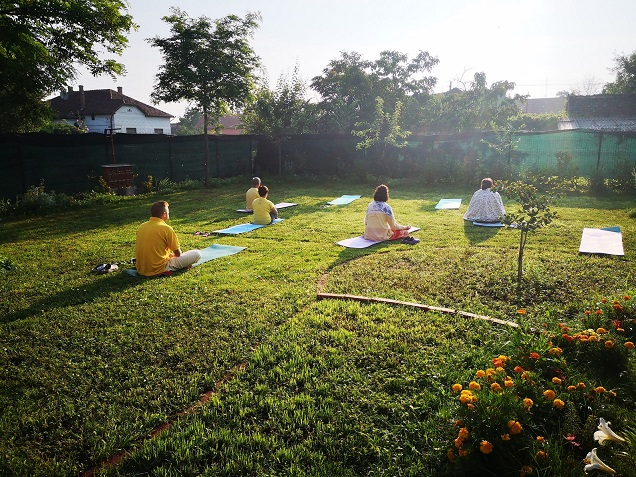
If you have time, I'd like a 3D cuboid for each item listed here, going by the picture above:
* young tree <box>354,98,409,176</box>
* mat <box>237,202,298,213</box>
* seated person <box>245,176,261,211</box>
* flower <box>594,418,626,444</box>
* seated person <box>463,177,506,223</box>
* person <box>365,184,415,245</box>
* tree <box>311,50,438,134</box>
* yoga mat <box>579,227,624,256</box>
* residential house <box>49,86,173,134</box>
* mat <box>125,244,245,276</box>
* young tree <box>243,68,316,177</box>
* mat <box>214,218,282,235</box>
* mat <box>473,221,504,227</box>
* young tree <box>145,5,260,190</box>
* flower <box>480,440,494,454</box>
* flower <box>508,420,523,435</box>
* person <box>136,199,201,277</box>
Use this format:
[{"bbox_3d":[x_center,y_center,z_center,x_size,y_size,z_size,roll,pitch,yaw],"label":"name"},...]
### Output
[{"bbox_3d":[2.390,-3.748,18.626,1.997,3.020,1.997,0,12,0],"label":"young tree"},{"bbox_3d":[-1.228,-0.772,12.407,0.582,0.015,1.680,8,15,38],"label":"mat"},{"bbox_3d":[-1.587,-1.146,12.500,0.680,0.860,0.680,5,13,27],"label":"seated person"},{"bbox_3d":[1.274,0.844,2.169,0.140,0.110,0.110,11,16,33],"label":"flower"},{"bbox_3d":[3.379,-0.805,10.036,0.800,0.840,0.660,4,13,20],"label":"seated person"},{"bbox_3d":[1.108,-0.396,7.850,0.720,0.870,0.680,6,14,31],"label":"person"},{"bbox_3d":[2.504,-6.224,24.252,6.100,5.900,5.400,-1,12,0],"label":"tree"},{"bbox_3d":[4.286,0.030,7.500,0.600,0.020,1.800,6,13,29],"label":"yoga mat"},{"bbox_3d":[-23.392,-12.638,54.503,9.000,7.000,13.000,-12,16,-43],"label":"residential house"},{"bbox_3d":[-1.947,0.304,7.505,0.611,0.015,1.801,7,15,34],"label":"mat"},{"bbox_3d":[-1.618,-4.948,21.168,2.970,4.500,2.970,0,12,0],"label":"young tree"},{"bbox_3d":[-1.358,-0.266,10.077,0.589,0.015,1.720,5,14,26],"label":"mat"},{"bbox_3d":[3.631,-0.444,10.324,0.600,0.015,1.740,4,13,23],"label":"mat"},{"bbox_3d":[-3.989,-4.831,17.407,3.589,5.980,3.589,0,12,0],"label":"young tree"},{"bbox_3d":[0.722,0.893,2.120,0.058,0.050,0.058,-1,12,0],"label":"flower"},{"bbox_3d":[0.896,0.857,2.250,0.060,0.050,0.060,-1,12,0],"label":"flower"},{"bbox_3d":[-1.934,-0.025,6.250,0.740,0.920,0.720,5,13,28],"label":"person"}]

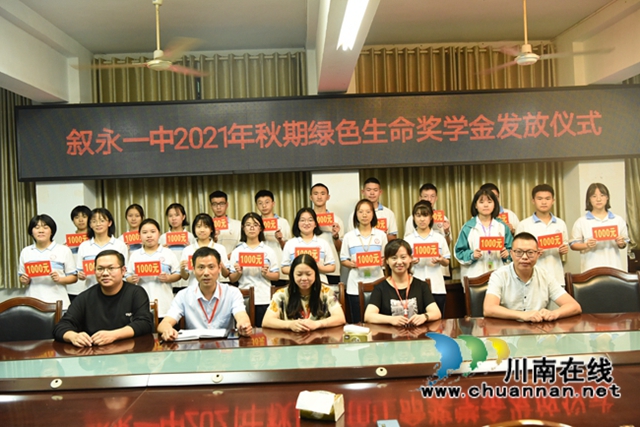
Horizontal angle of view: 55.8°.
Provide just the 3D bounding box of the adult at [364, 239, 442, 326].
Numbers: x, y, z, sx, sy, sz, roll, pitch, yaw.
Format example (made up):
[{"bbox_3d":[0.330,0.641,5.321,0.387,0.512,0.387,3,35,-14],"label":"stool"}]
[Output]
[{"bbox_3d":[0.524,0.799,3.743,0.470,1.285,0.680,-2,0,3],"label":"adult"}]

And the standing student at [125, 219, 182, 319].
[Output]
[{"bbox_3d":[-1.349,0.774,4.942,0.450,1.477,0.380,-2,0,-8],"label":"standing student"}]

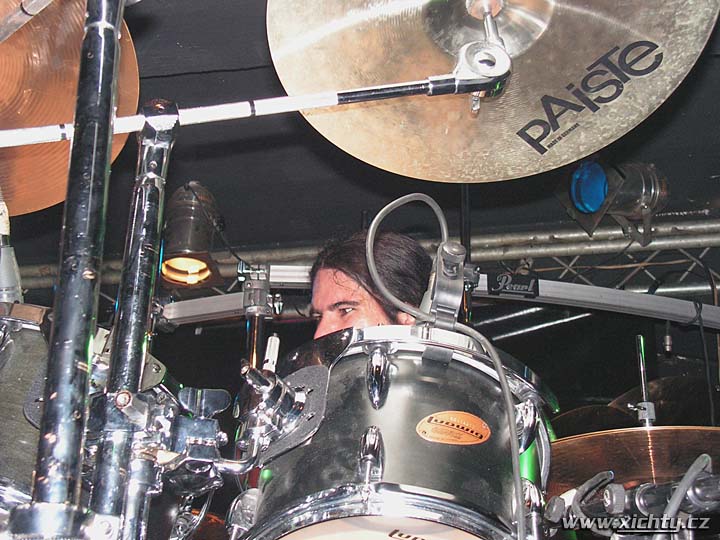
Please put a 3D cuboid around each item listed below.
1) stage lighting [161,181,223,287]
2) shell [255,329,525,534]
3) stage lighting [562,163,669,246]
[{"bbox_3d":[-0.643,-0.146,4.500,0.280,0.390,0.310,4,-31,-8],"label":"stage lighting"},{"bbox_3d":[0.044,0.248,1.301,0.325,0.215,0.325,5,-40,2],"label":"shell"},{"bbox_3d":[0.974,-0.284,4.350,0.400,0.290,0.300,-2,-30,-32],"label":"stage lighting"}]

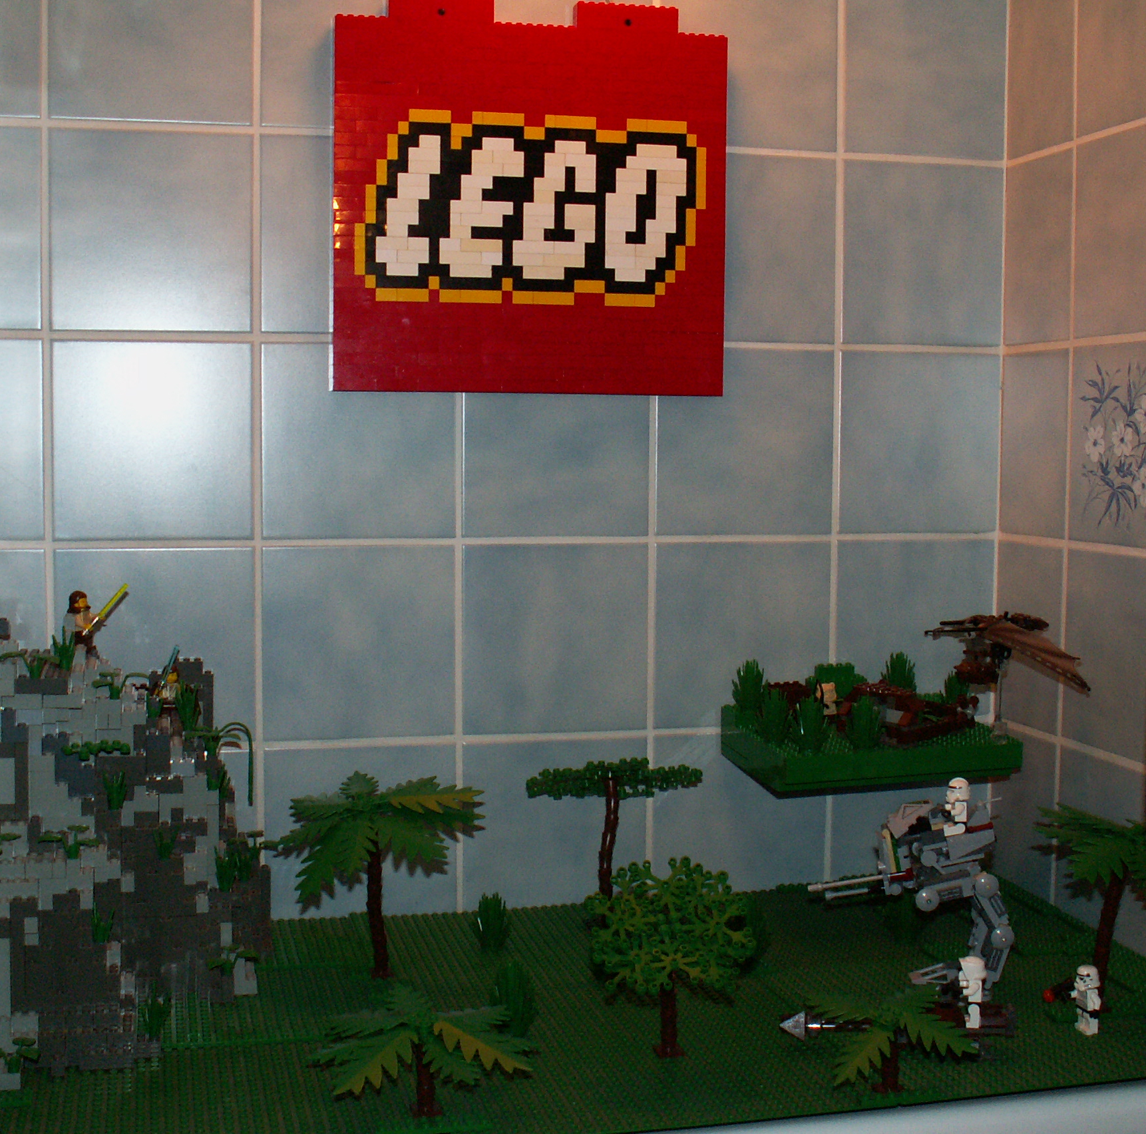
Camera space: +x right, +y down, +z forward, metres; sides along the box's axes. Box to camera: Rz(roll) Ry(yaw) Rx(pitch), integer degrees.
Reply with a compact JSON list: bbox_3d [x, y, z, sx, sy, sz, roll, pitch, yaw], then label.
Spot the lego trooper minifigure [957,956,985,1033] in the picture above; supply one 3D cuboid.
[{"bbox_3d":[0.234,0.250,1.000,0.018,0.045,0.025,0,4,-1],"label":"lego trooper minifigure"}]

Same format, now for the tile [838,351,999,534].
[{"bbox_3d":[0.287,-0.103,1.415,0.144,0.152,0.010,-1,5,-13],"label":"tile"}]

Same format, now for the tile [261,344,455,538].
[{"bbox_3d":[-0.162,-0.096,1.292,0.149,0.149,0.008,-1,5,-13],"label":"tile"}]

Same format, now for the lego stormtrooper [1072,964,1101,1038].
[{"bbox_3d":[0.322,0.271,1.065,0.016,0.041,0.022,-1,5,-13],"label":"lego stormtrooper"}]

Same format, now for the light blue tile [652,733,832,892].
[{"bbox_3d":[0.135,0.203,1.387,0.149,0.141,0.008,-1,5,-13],"label":"light blue tile"}]

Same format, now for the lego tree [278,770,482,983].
[{"bbox_3d":[-0.141,0.216,1.175,0.149,0.132,0.136,-1,5,-13],"label":"lego tree"}]

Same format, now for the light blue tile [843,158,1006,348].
[{"bbox_3d":[0.284,-0.254,1.387,0.145,0.148,0.008,-1,4,-13],"label":"light blue tile"}]

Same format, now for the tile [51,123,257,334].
[{"bbox_3d":[-0.307,-0.244,1.244,0.149,0.149,0.008,-1,5,-13],"label":"tile"}]

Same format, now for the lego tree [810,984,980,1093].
[{"bbox_3d":[0.181,0.268,0.965,0.095,0.055,0.095,-1,4,-13],"label":"lego tree"}]

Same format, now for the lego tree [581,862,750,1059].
[{"bbox_3d":[0.058,0.238,1.030,0.107,0.118,0.105,0,4,0],"label":"lego tree"}]

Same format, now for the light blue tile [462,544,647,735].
[{"bbox_3d":[-0.013,0.056,1.339,0.149,0.149,0.008,-1,5,-13],"label":"light blue tile"}]

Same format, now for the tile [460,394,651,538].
[{"bbox_3d":[-0.012,-0.098,1.327,0.149,0.149,0.008,-1,5,-13],"label":"tile"}]

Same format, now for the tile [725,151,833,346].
[{"bbox_3d":[0.138,-0.252,1.349,0.149,0.149,0.008,-1,5,-13],"label":"tile"}]

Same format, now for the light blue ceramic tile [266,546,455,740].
[{"bbox_3d":[-0.163,0.058,1.308,0.148,0.148,0.008,-1,4,-13],"label":"light blue ceramic tile"}]

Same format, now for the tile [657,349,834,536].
[{"bbox_3d":[0.138,-0.100,1.364,0.148,0.148,0.008,-1,4,-13],"label":"tile"}]

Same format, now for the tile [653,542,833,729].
[{"bbox_3d":[0.137,0.054,1.375,0.148,0.148,0.008,-1,4,-13],"label":"tile"}]

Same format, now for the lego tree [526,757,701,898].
[{"bbox_3d":[0.030,0.215,1.286,0.126,0.120,0.108,-1,5,-13],"label":"lego tree"}]

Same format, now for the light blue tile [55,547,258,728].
[{"bbox_3d":[-0.312,0.059,1.275,0.148,0.148,0.008,-1,4,-13],"label":"light blue tile"}]

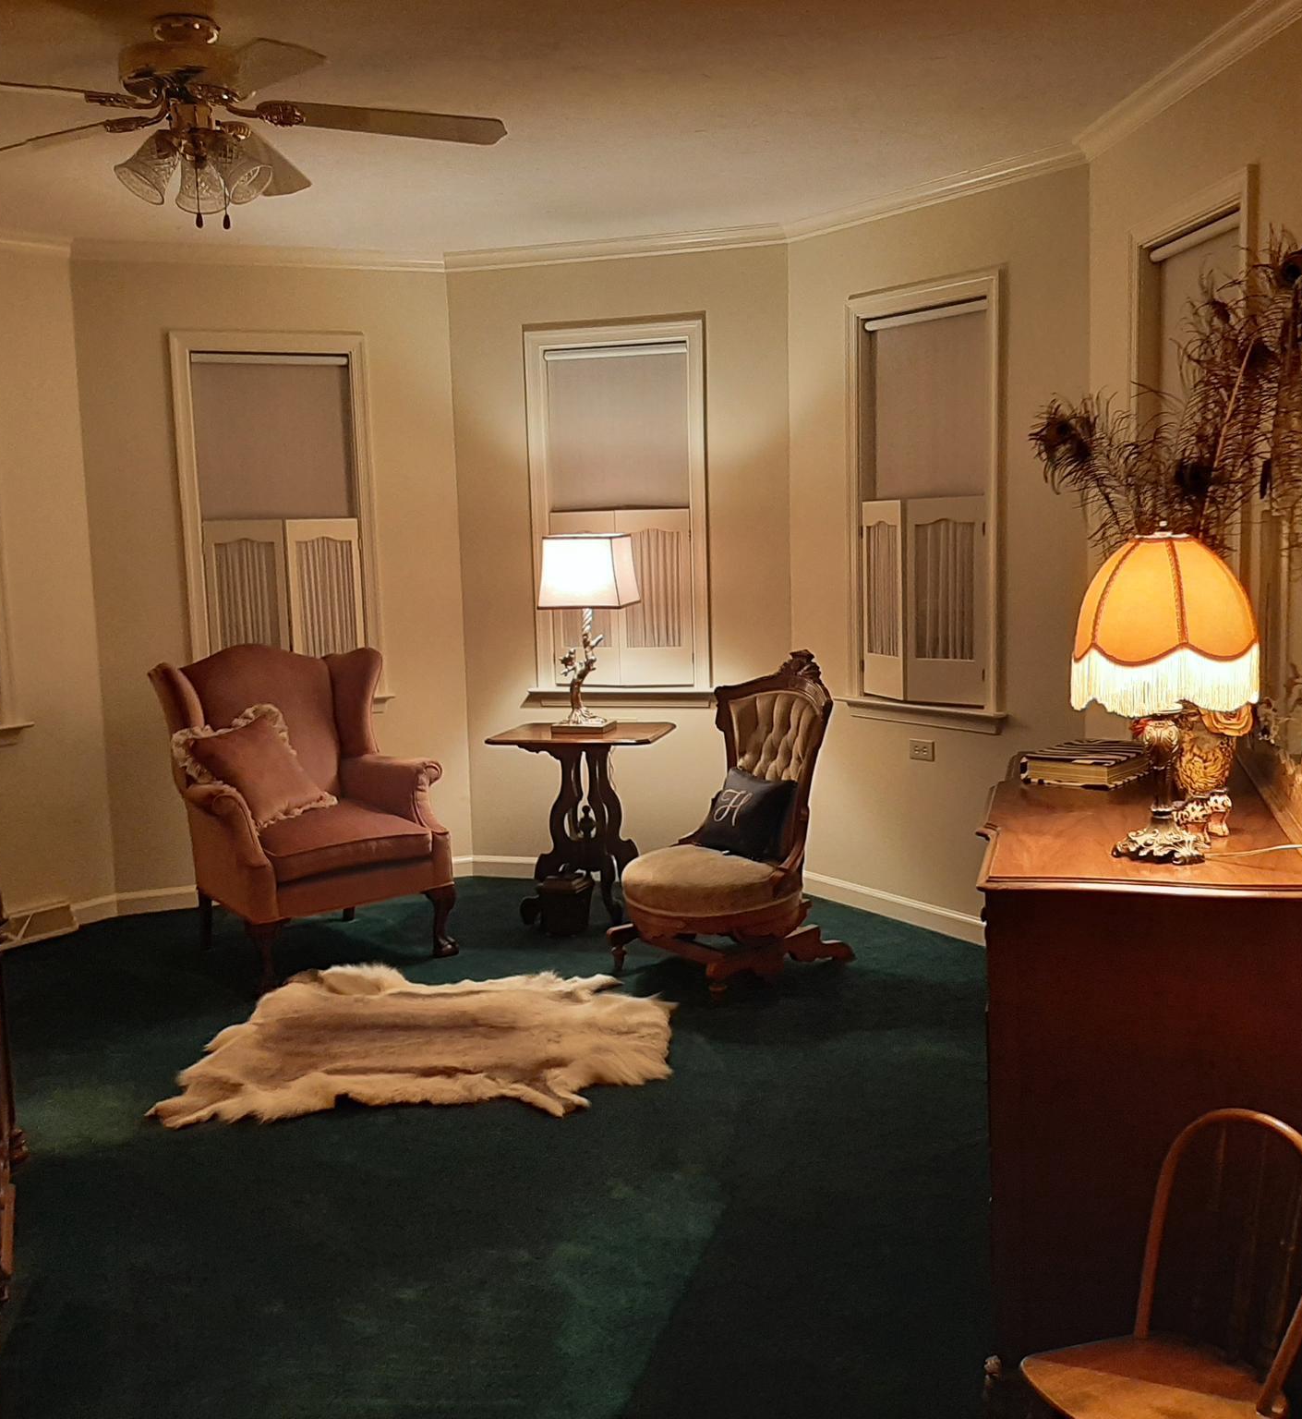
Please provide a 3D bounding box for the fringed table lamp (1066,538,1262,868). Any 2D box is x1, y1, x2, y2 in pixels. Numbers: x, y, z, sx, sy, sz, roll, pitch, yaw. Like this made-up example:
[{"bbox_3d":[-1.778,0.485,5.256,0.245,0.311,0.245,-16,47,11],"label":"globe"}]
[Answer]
[{"bbox_3d":[0.914,-0.032,2.534,0.335,0.579,0.335,0,7,15],"label":"fringed table lamp"}]

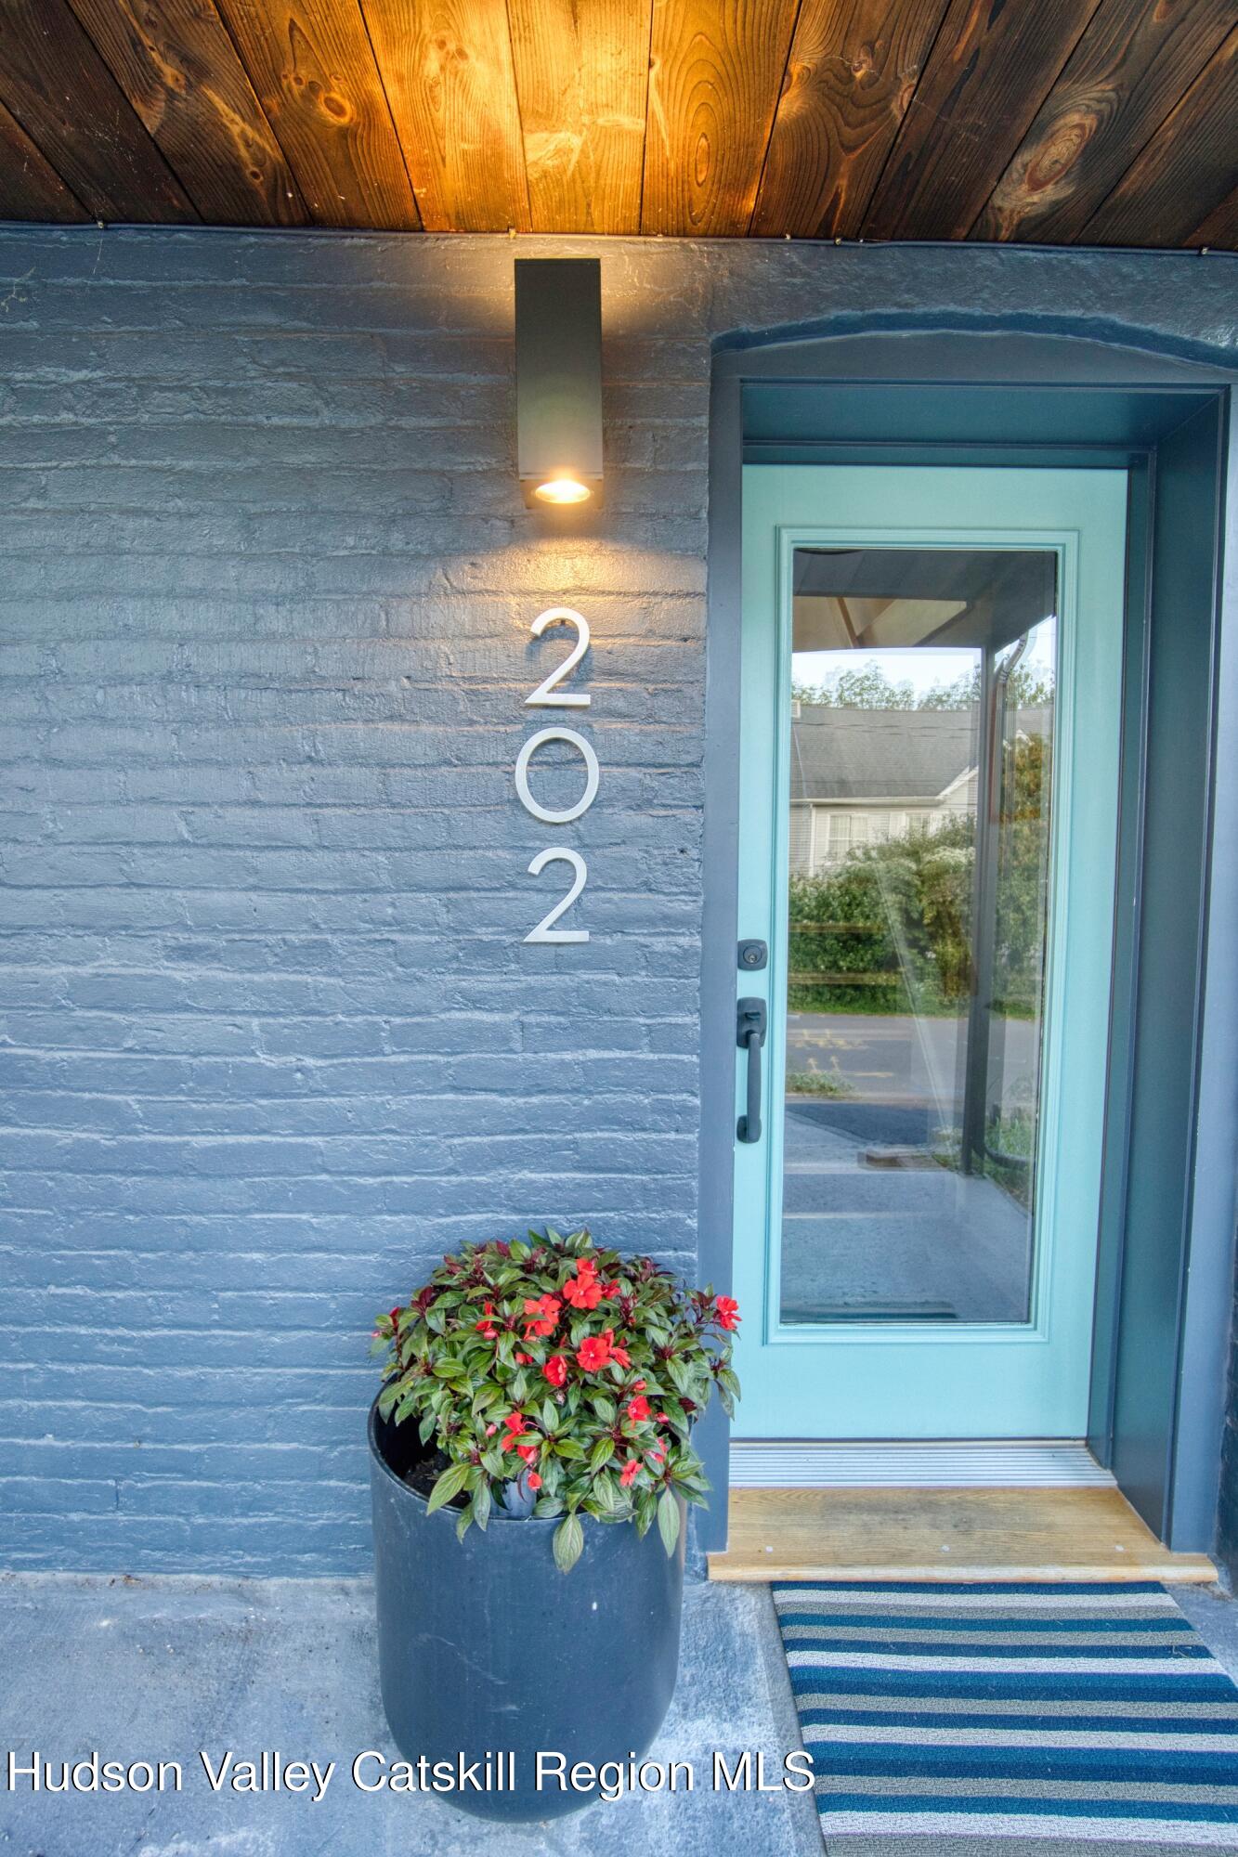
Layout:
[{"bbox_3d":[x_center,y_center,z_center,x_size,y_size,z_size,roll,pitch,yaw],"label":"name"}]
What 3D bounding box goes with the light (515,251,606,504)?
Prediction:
[{"bbox_3d":[-0.086,-0.820,1.265,0.123,0.312,0.112,0,3,0],"label":"light"}]

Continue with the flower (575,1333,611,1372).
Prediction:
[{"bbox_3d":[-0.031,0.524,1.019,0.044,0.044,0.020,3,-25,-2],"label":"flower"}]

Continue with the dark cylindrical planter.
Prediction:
[{"bbox_3d":[-0.122,0.907,1.190,0.450,0.463,0.450,0,3,0],"label":"dark cylindrical planter"}]

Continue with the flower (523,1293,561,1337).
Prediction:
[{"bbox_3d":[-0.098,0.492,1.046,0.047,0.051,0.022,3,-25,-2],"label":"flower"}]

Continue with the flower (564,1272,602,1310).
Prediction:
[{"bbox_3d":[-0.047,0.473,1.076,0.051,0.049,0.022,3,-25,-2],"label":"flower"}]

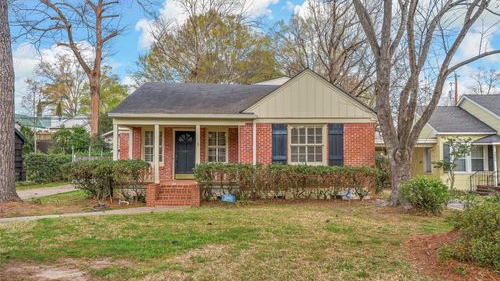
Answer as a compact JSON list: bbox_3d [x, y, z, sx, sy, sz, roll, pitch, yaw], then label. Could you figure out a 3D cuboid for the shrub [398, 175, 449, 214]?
[{"bbox_3d":[5.750,1.820,11.950,1.600,1.240,1.500,0,0,-1],"label":"shrub"}]

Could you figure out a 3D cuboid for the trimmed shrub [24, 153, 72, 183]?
[{"bbox_3d":[-10.350,1.380,18.500,2.600,1.500,1.300,0,0,-1],"label":"trimmed shrub"}]

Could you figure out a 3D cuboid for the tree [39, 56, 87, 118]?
[{"bbox_3d":[-21.800,-4.400,42.000,6.200,11.200,6.200,0,0,-1],"label":"tree"}]

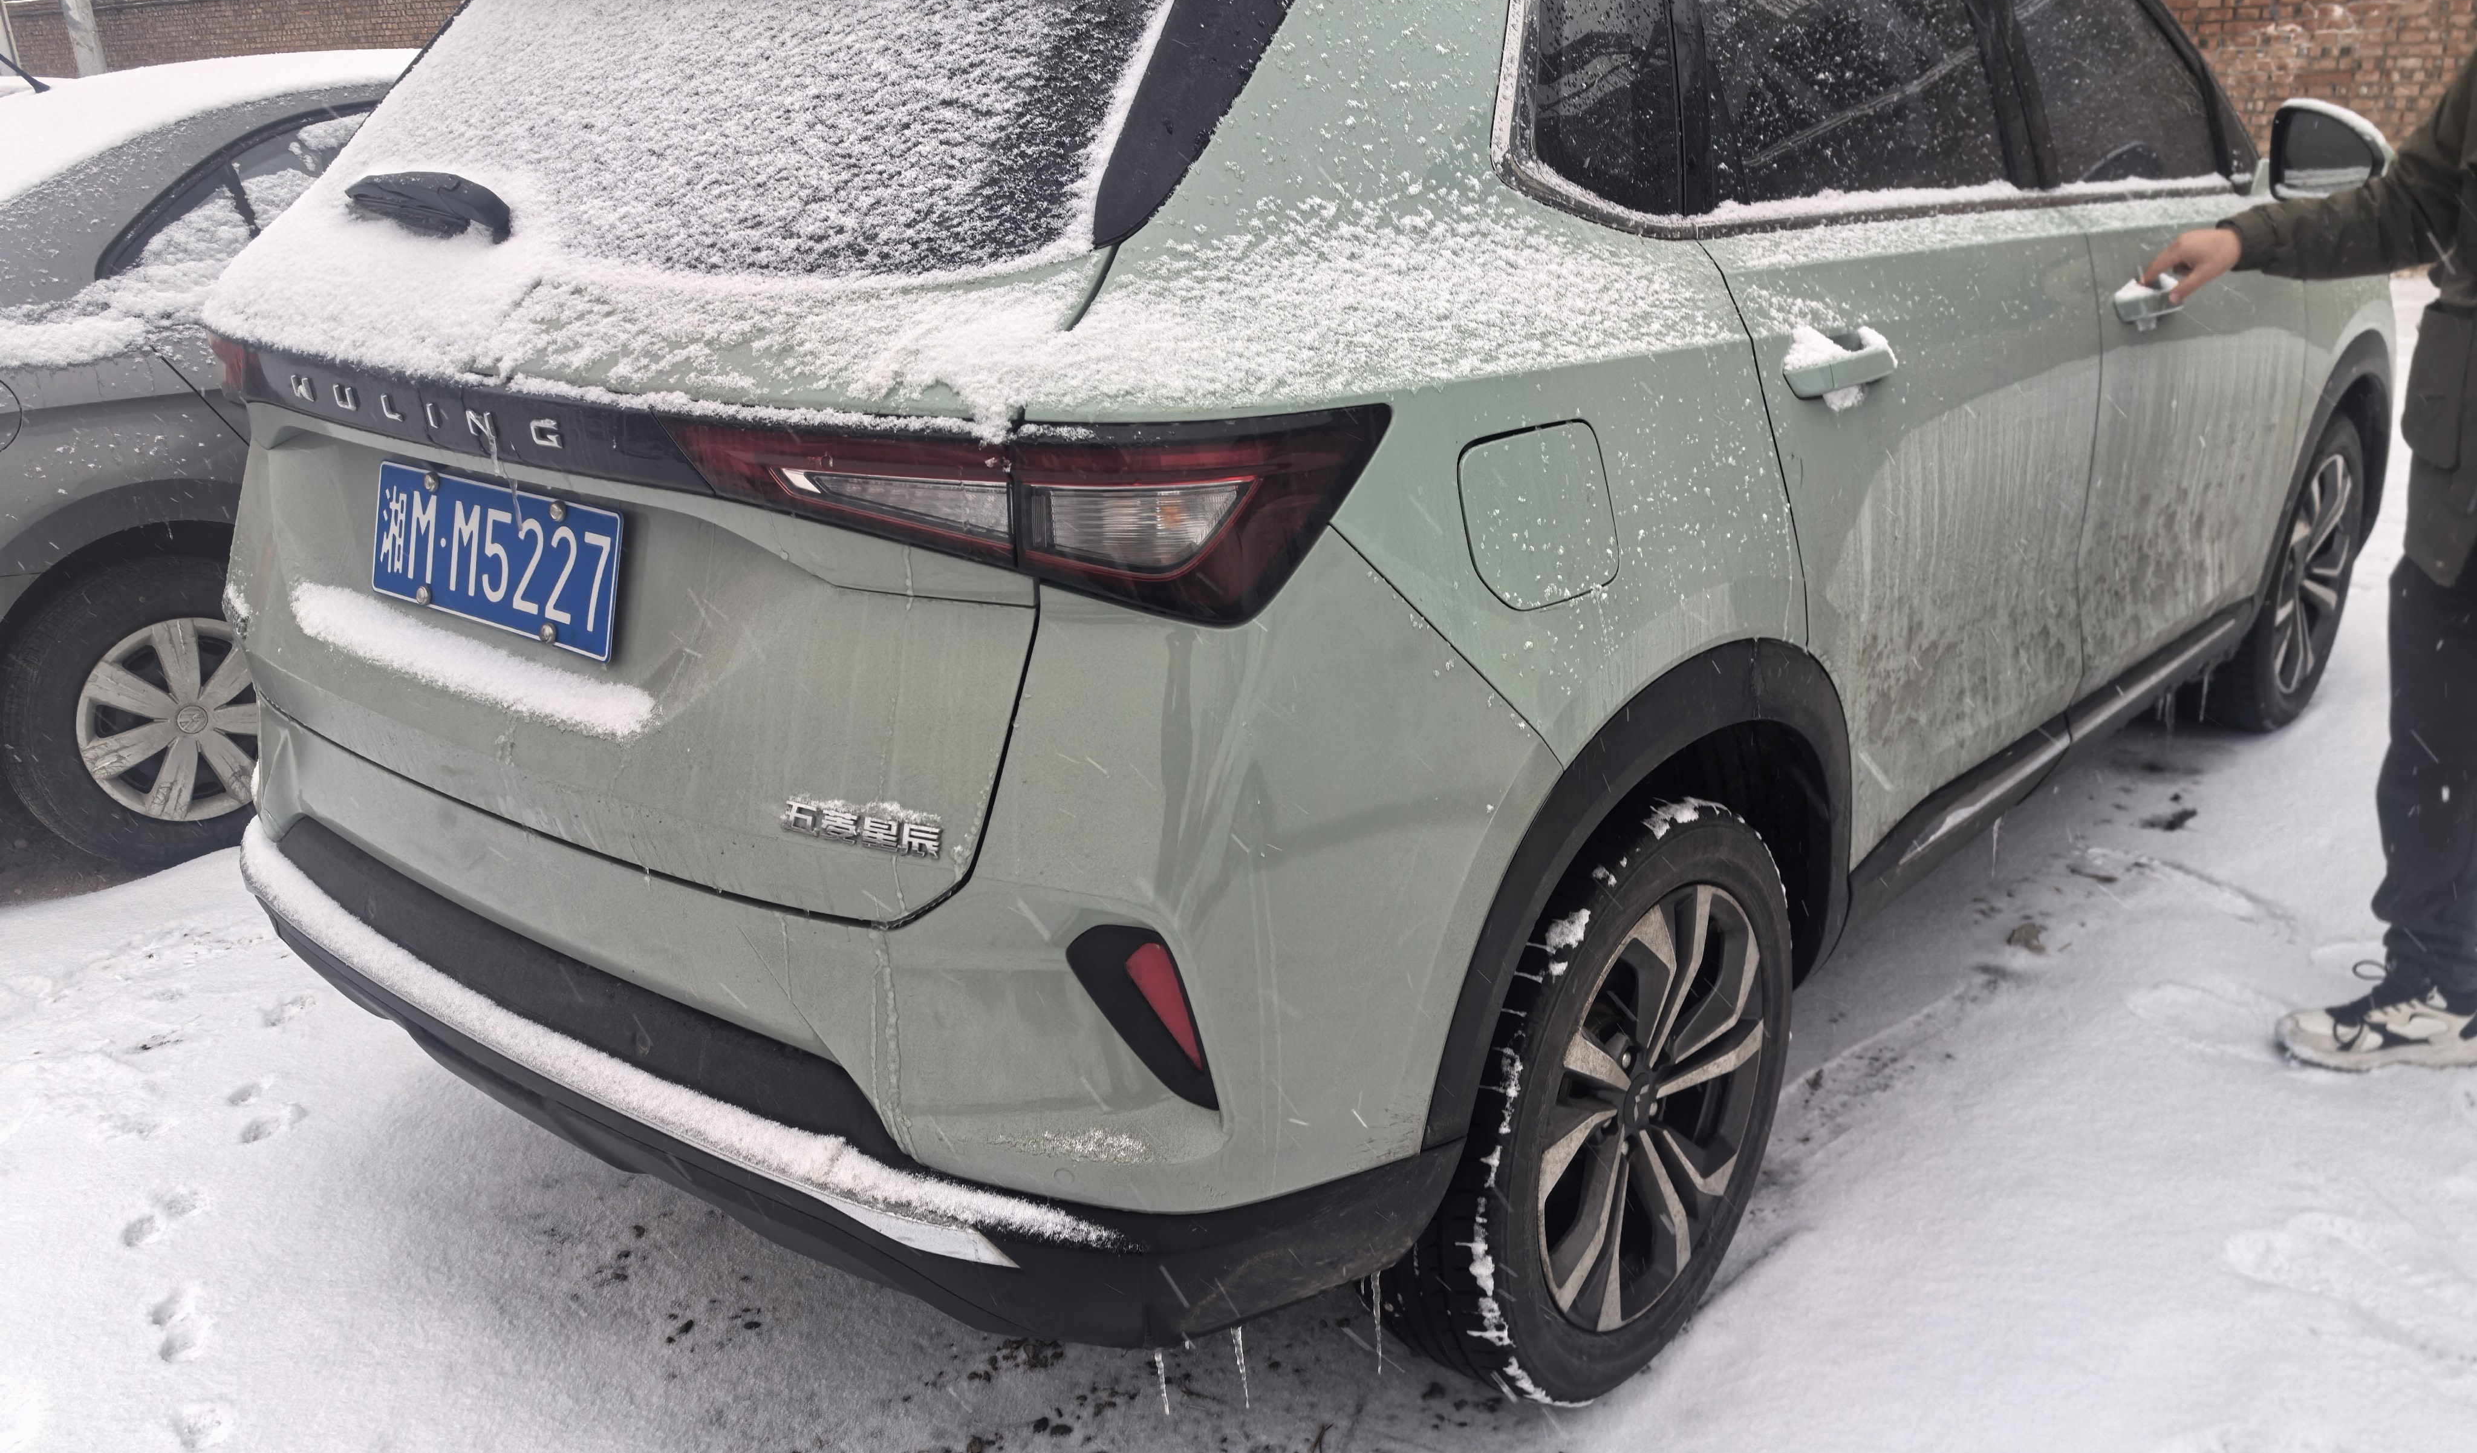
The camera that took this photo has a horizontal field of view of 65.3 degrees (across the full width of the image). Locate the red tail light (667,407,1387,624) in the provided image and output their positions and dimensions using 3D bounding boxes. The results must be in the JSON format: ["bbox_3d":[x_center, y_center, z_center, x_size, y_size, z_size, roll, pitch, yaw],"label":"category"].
[{"bbox_3d":[-0.203,-0.189,1.579,0.623,0.172,0.198,8,21,24],"label":"red tail light"}]

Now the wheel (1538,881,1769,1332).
[{"bbox_3d":[0.396,0.394,2.133,0.170,0.490,0.490,15,25,38],"label":"wheel"}]

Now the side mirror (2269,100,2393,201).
[{"bbox_3d":[1.711,-0.896,3.021,0.200,0.165,0.130,15,25,38],"label":"side mirror"}]

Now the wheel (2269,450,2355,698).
[{"bbox_3d":[2.189,-0.335,4.087,0.170,0.490,0.490,16,26,40],"label":"wheel"}]

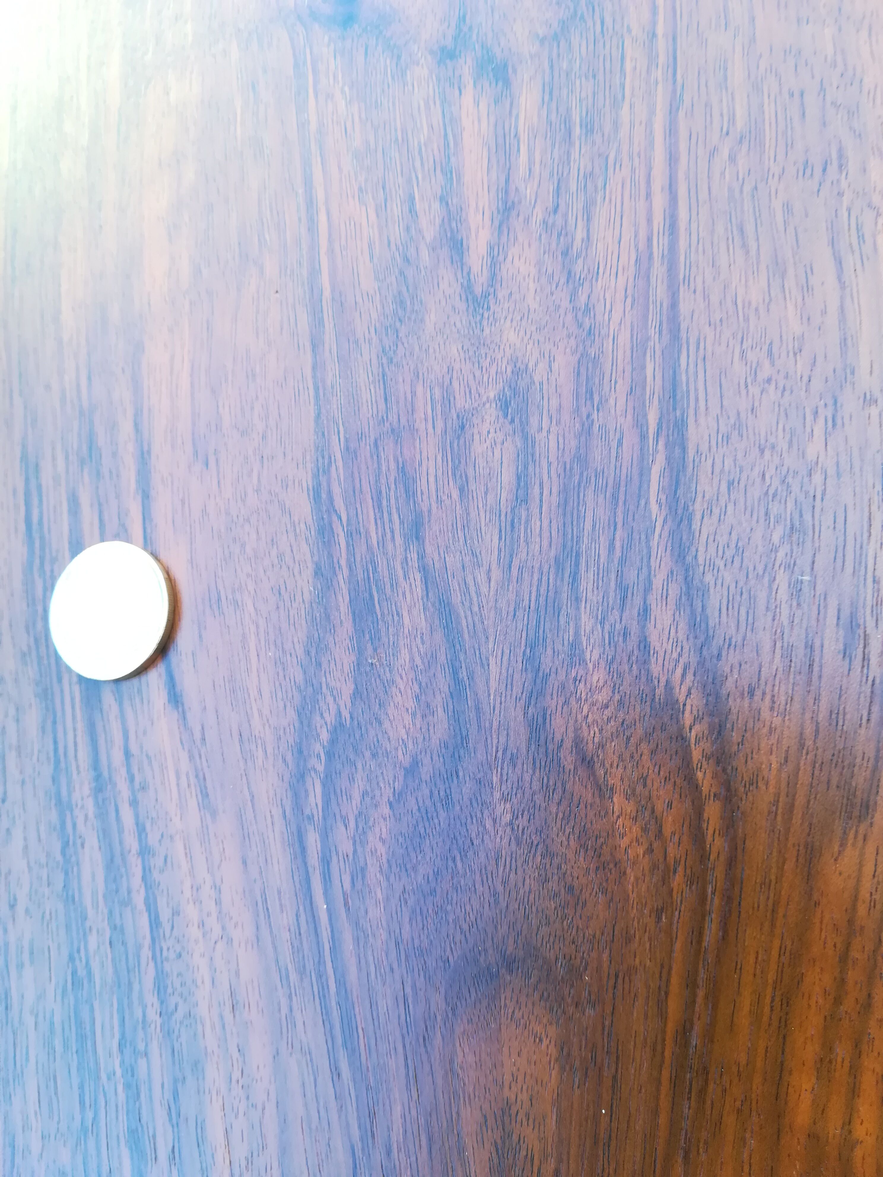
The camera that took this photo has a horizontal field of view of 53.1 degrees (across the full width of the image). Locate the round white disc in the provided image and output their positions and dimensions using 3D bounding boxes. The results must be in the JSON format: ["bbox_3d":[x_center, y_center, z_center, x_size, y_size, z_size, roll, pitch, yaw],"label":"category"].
[{"bbox_3d":[-0.056,0.004,0.150,0.023,0.002,0.023,0,82,18],"label":"round white disc"}]

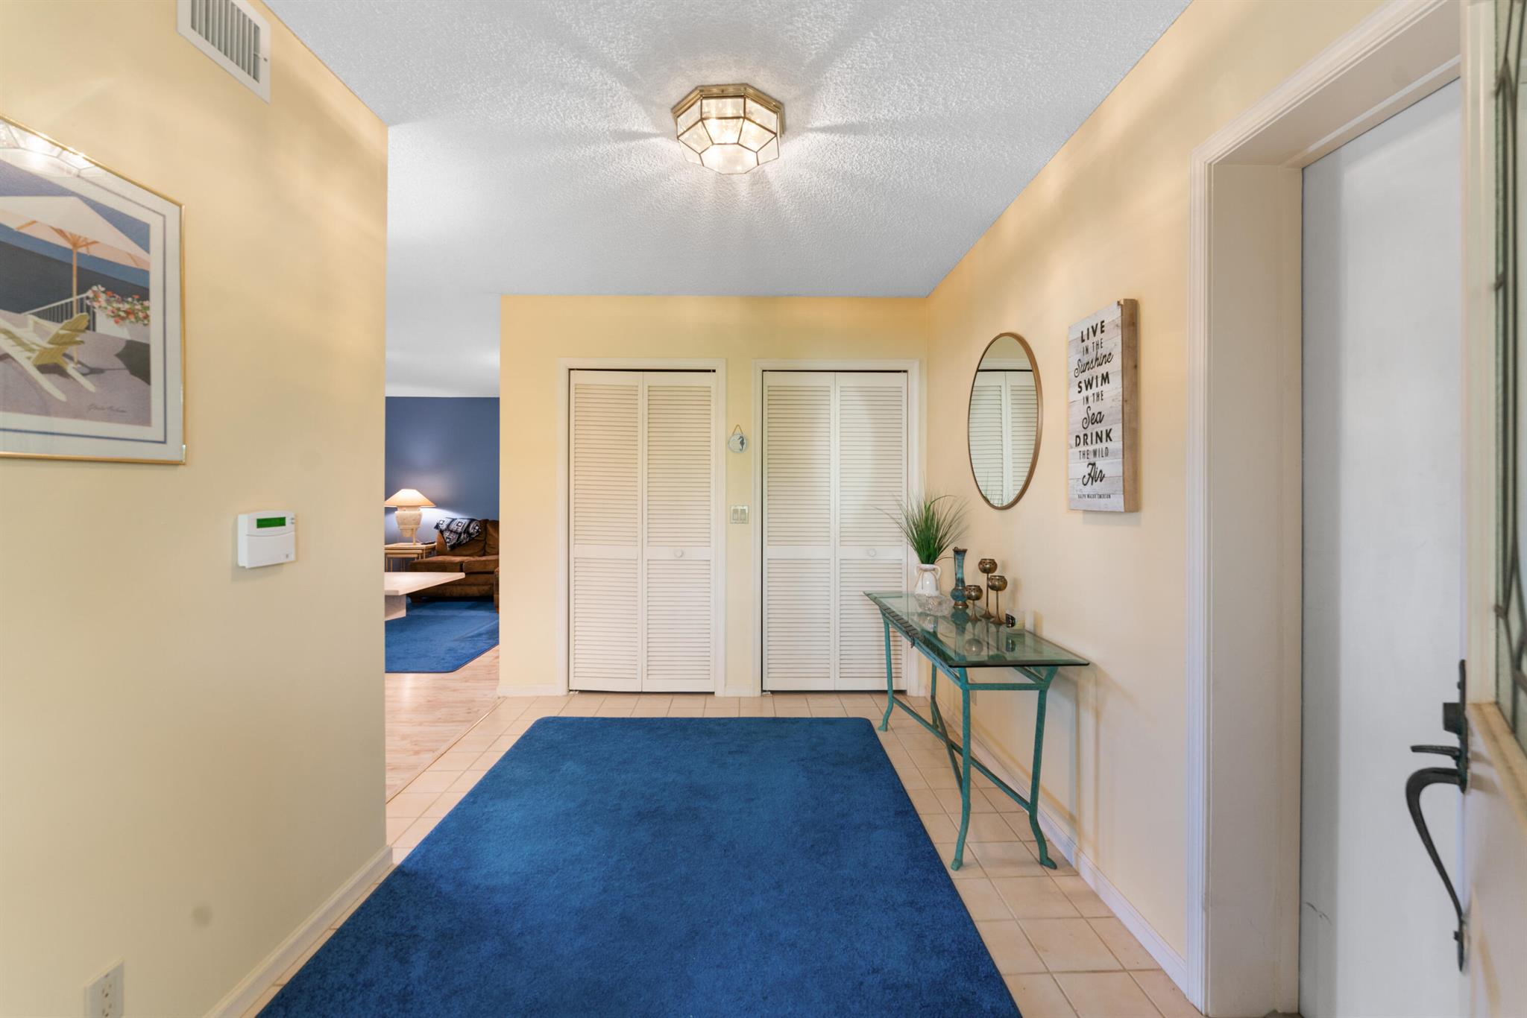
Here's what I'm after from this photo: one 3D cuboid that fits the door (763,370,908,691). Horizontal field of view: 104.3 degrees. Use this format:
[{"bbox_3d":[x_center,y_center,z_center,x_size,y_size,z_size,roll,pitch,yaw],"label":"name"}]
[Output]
[{"bbox_3d":[0.455,0.135,3.731,0.910,2.000,0.035,0,2,-1],"label":"door"}]

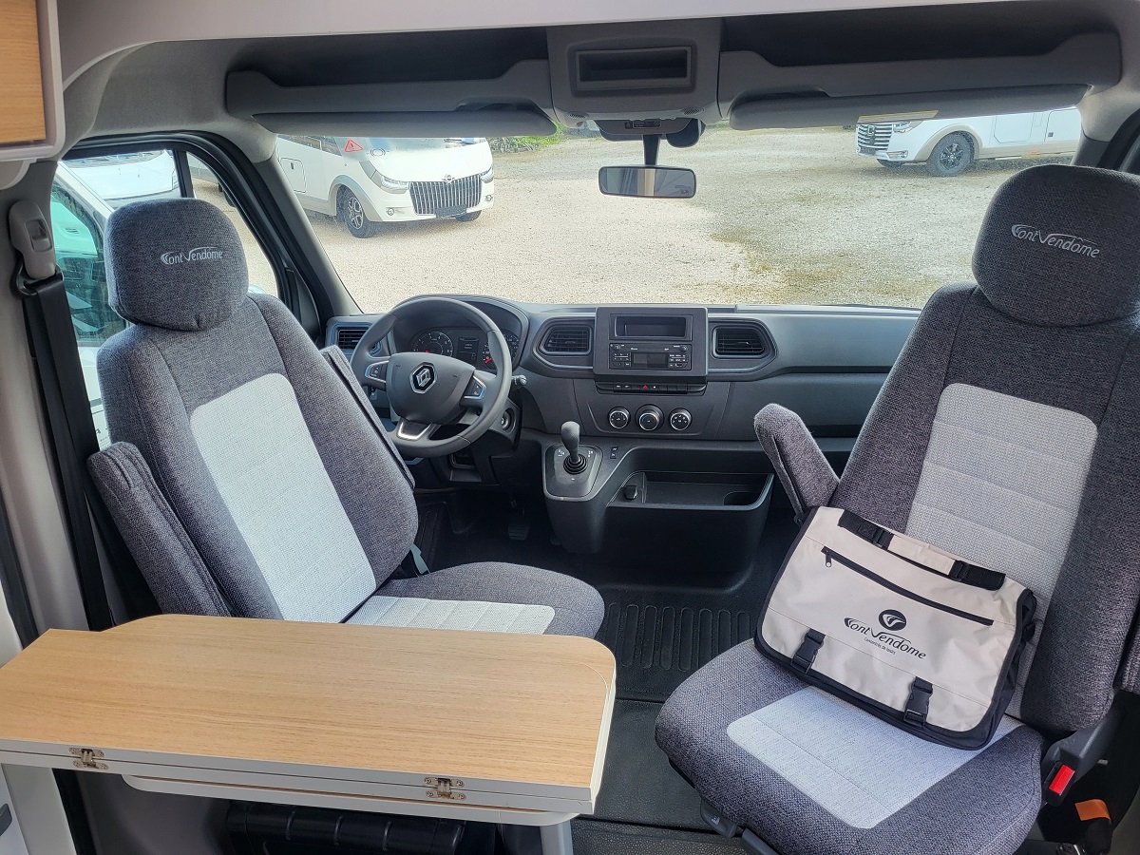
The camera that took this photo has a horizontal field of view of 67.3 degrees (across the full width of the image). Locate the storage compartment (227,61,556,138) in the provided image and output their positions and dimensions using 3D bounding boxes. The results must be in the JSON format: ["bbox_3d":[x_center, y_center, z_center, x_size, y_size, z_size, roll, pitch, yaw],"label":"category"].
[{"bbox_3d":[-0.306,-0.624,1.629,0.595,0.130,0.260,1,22,9],"label":"storage compartment"}]

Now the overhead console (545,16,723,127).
[{"bbox_3d":[0.117,-0.635,1.546,0.295,0.185,0.240,1,22,9],"label":"overhead console"}]

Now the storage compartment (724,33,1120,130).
[{"bbox_3d":[0.578,-0.604,1.495,0.605,0.130,0.260,1,22,9],"label":"storage compartment"}]

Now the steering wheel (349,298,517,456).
[{"bbox_3d":[-0.320,-0.113,1.988,0.385,0.380,0.110,1,-9,9],"label":"steering wheel"}]

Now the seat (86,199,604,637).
[{"bbox_3d":[-0.345,0.197,1.546,0.810,1.170,0.610,6,23,19],"label":"seat"}]

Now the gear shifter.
[{"bbox_3d":[0.006,0.039,2.077,0.062,0.150,0.090,1,22,9],"label":"gear shifter"}]

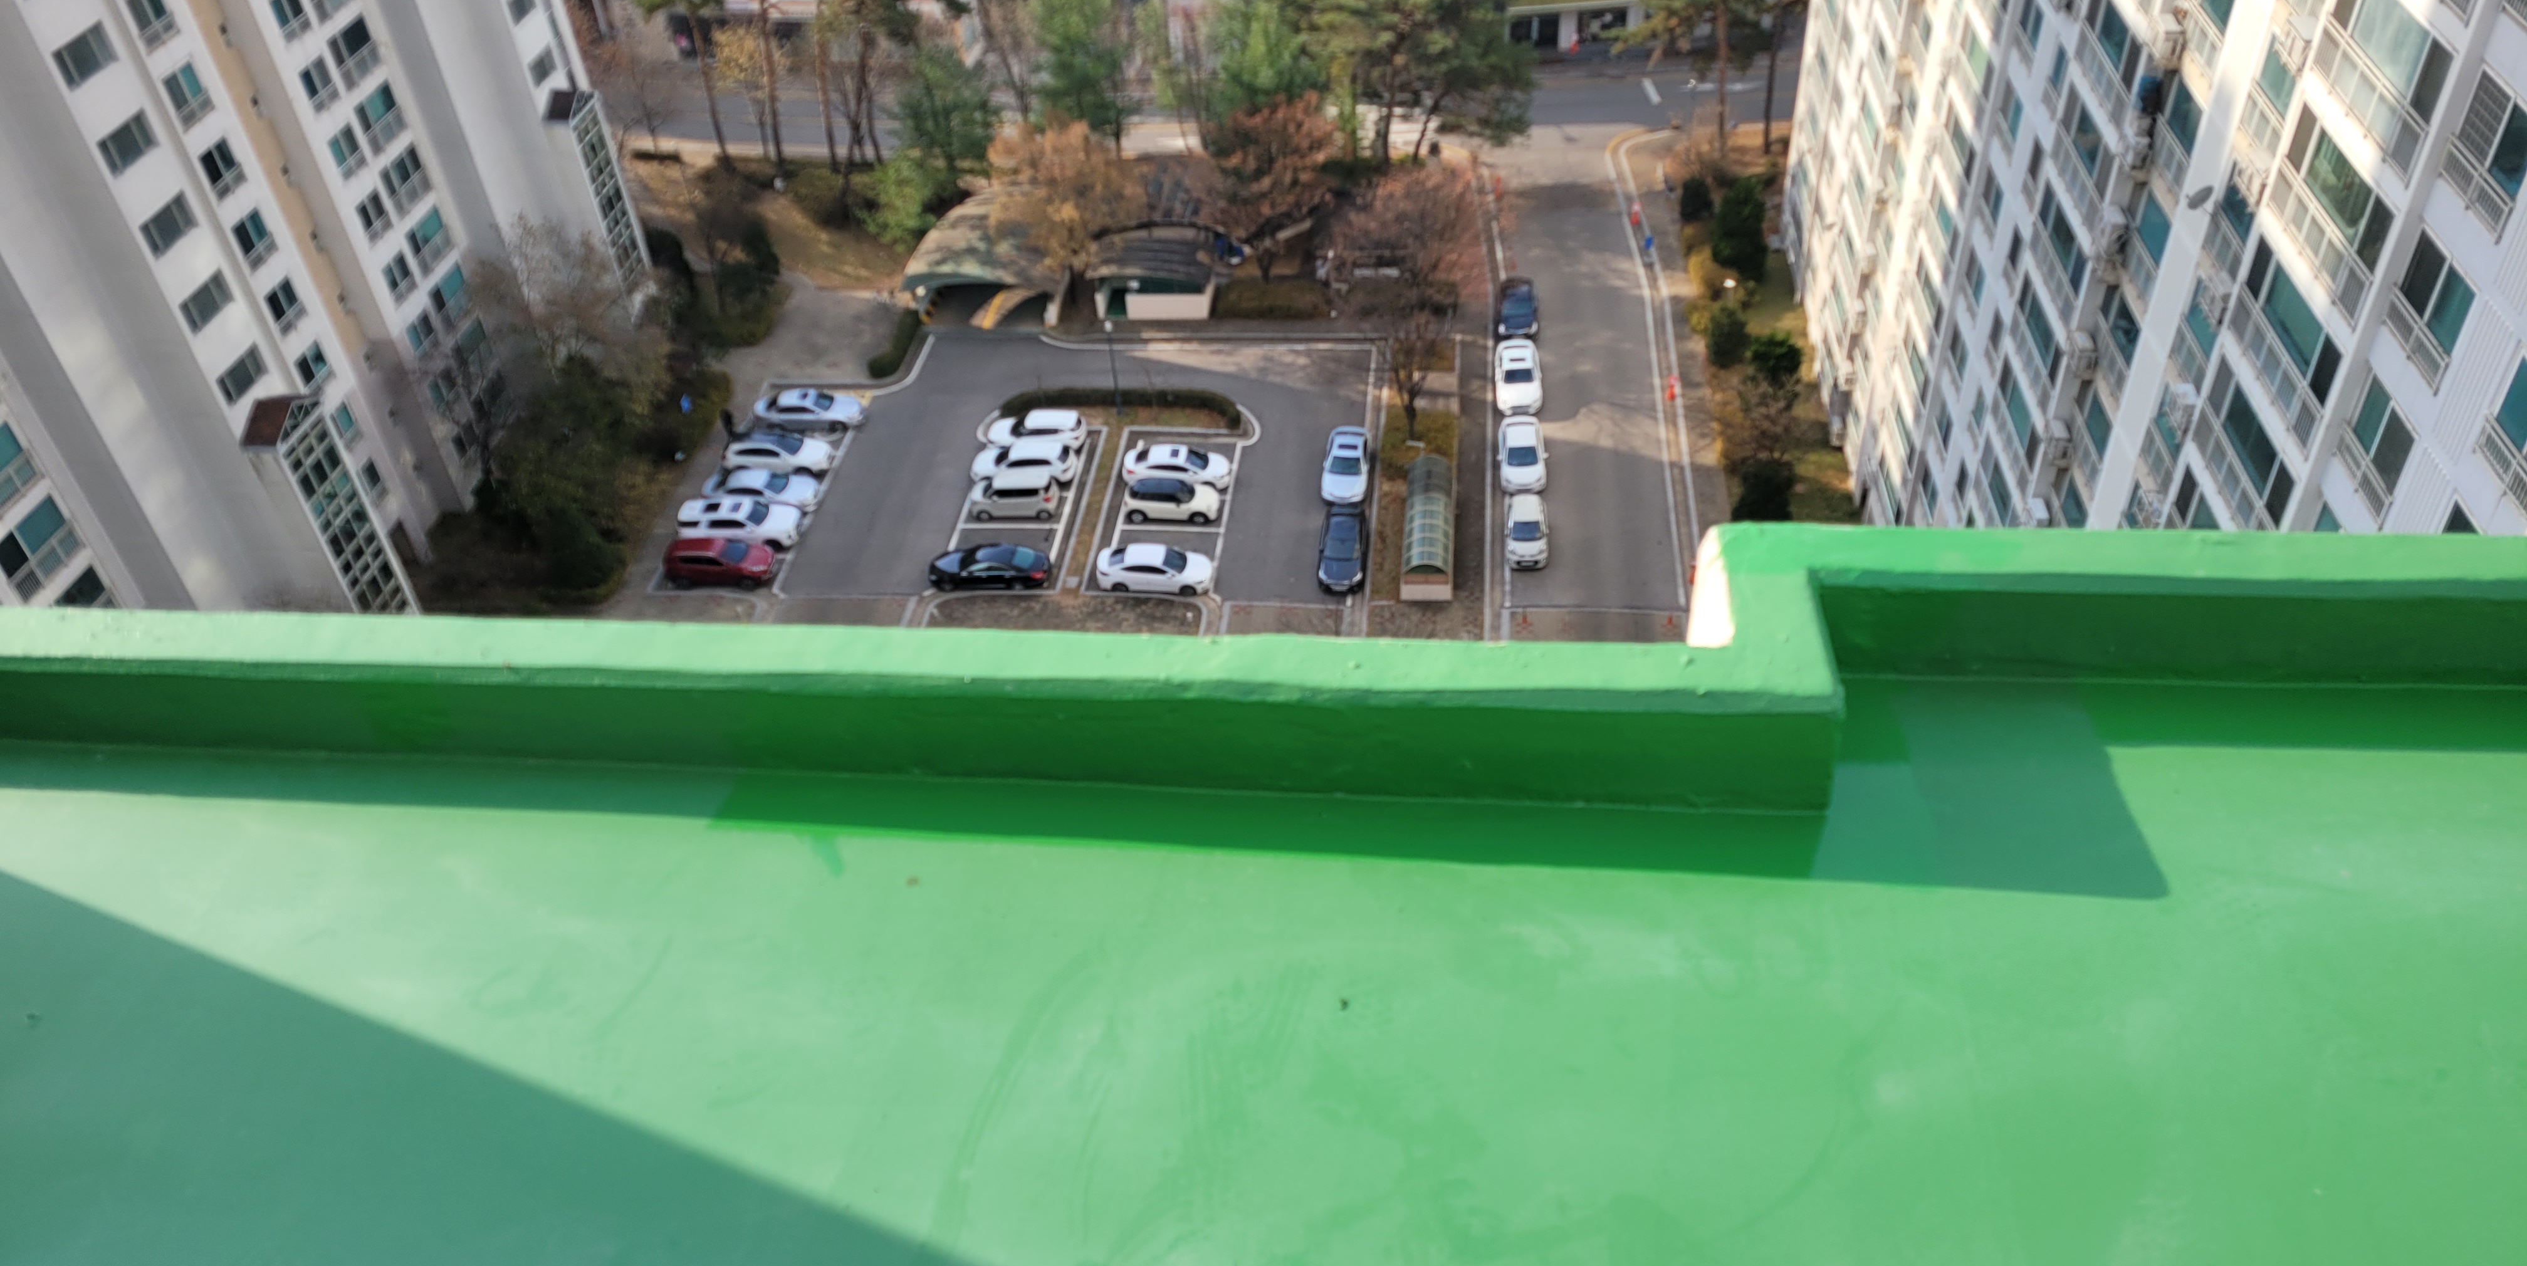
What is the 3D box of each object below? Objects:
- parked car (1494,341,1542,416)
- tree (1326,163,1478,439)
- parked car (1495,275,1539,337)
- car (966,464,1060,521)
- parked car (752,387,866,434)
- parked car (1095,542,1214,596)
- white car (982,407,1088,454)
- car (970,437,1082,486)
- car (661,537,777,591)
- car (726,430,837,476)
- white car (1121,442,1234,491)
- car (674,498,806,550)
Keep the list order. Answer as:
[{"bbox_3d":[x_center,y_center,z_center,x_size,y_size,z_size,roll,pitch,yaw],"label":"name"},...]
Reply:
[{"bbox_3d":[11.286,-11.363,83.400,1.870,1.470,4.900,1,41,7],"label":"parked car"},{"bbox_3d":[6.000,-13.035,77.923,6.600,11.300,6.600,1,41,6],"label":"tree"},{"bbox_3d":[11.669,-15.227,87.370,1.830,1.480,4.450,1,41,6],"label":"parked car"},{"bbox_3d":[-10.349,-5.793,78.906,3.620,1.700,1.600,1,41,7],"label":"car"},{"bbox_3d":[-20.213,-9.888,84.190,4.750,1.460,1.830,1,41,6],"label":"parked car"},{"bbox_3d":[-4.295,-2.560,74.393,4.650,1.450,1.830,1,41,6],"label":"parked car"},{"bbox_3d":[-9.847,-8.767,81.849,4.450,1.620,1.840,1,41,6],"label":"white car"},{"bbox_3d":[-10.188,-7.403,80.818,4.420,1.600,1.820,1,41,7],"label":"car"},{"bbox_3d":[-22.037,-2.897,76.748,4.420,1.640,1.840,1,41,7],"label":"car"},{"bbox_3d":[-20.921,-7.785,81.802,4.500,1.530,1.830,1,41,6],"label":"car"},{"bbox_3d":[-3.659,-7.101,79.956,4.560,1.450,1.810,1,41,7],"label":"white car"},{"bbox_3d":[-21.751,-4.652,78.640,4.980,1.770,1.950,1,41,7],"label":"car"}]

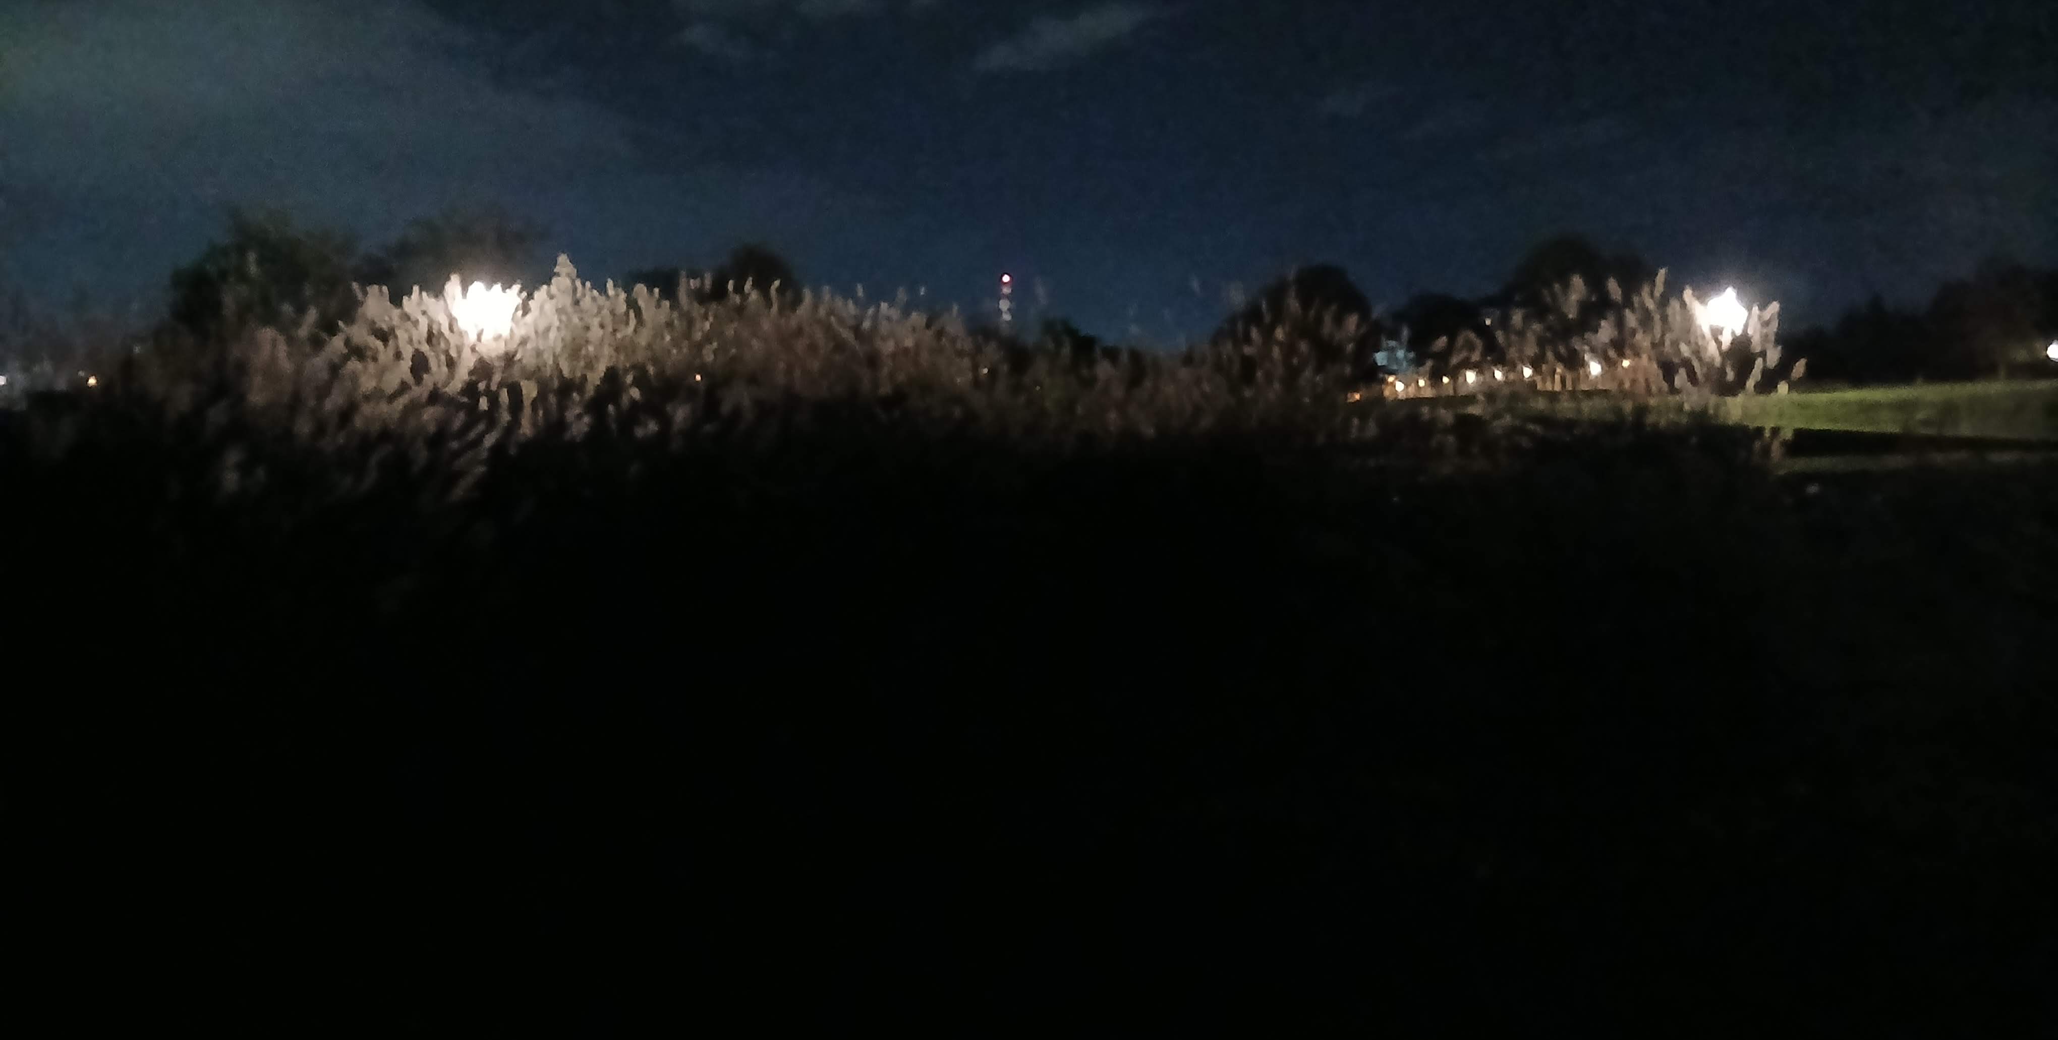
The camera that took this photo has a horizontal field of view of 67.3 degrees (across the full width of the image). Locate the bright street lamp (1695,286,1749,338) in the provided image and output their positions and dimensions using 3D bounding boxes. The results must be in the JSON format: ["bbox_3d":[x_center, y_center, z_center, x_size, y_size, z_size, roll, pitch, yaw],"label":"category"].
[{"bbox_3d":[8.976,-2.684,20.000,0.650,0.650,0.650,2,5,24],"label":"bright street lamp"}]

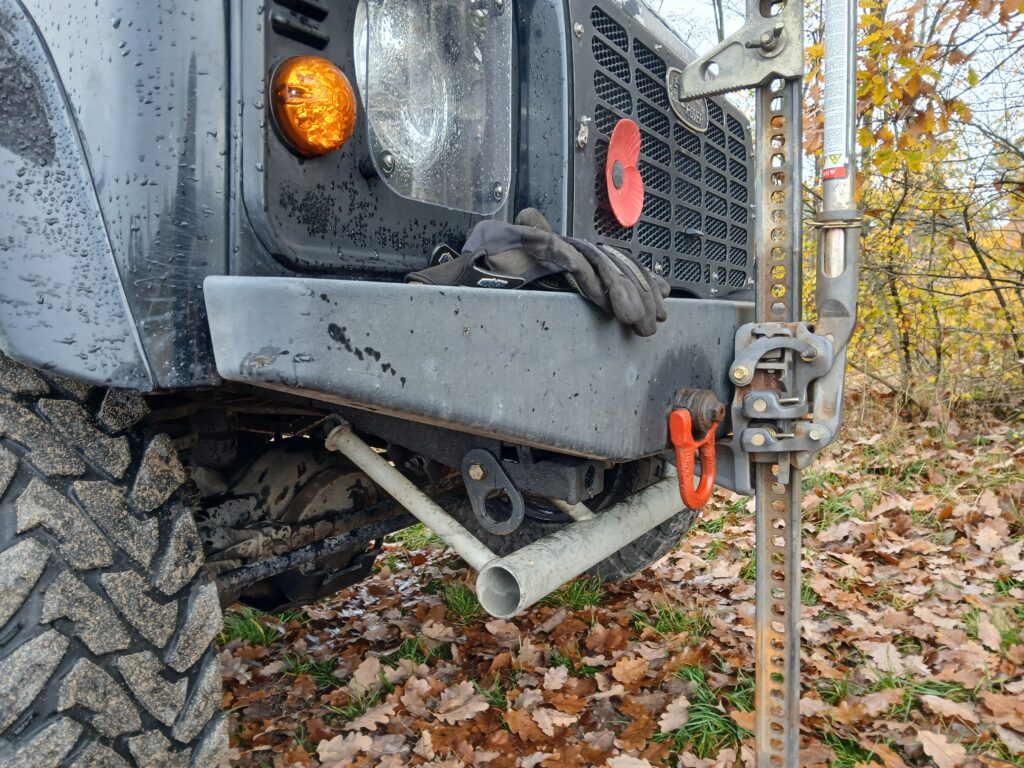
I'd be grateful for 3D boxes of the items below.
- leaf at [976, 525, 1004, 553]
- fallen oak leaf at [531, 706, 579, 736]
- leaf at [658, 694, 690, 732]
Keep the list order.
[{"bbox_3d":[1.506,0.490,2.425,0.095,0.020,0.100,2,44,32],"label":"leaf"},{"bbox_3d":[0.081,0.645,1.468,0.092,0.030,0.070,-1,5,0],"label":"fallen oak leaf"},{"bbox_3d":[0.295,0.598,1.396,0.050,0.025,0.095,2,21,30],"label":"leaf"}]

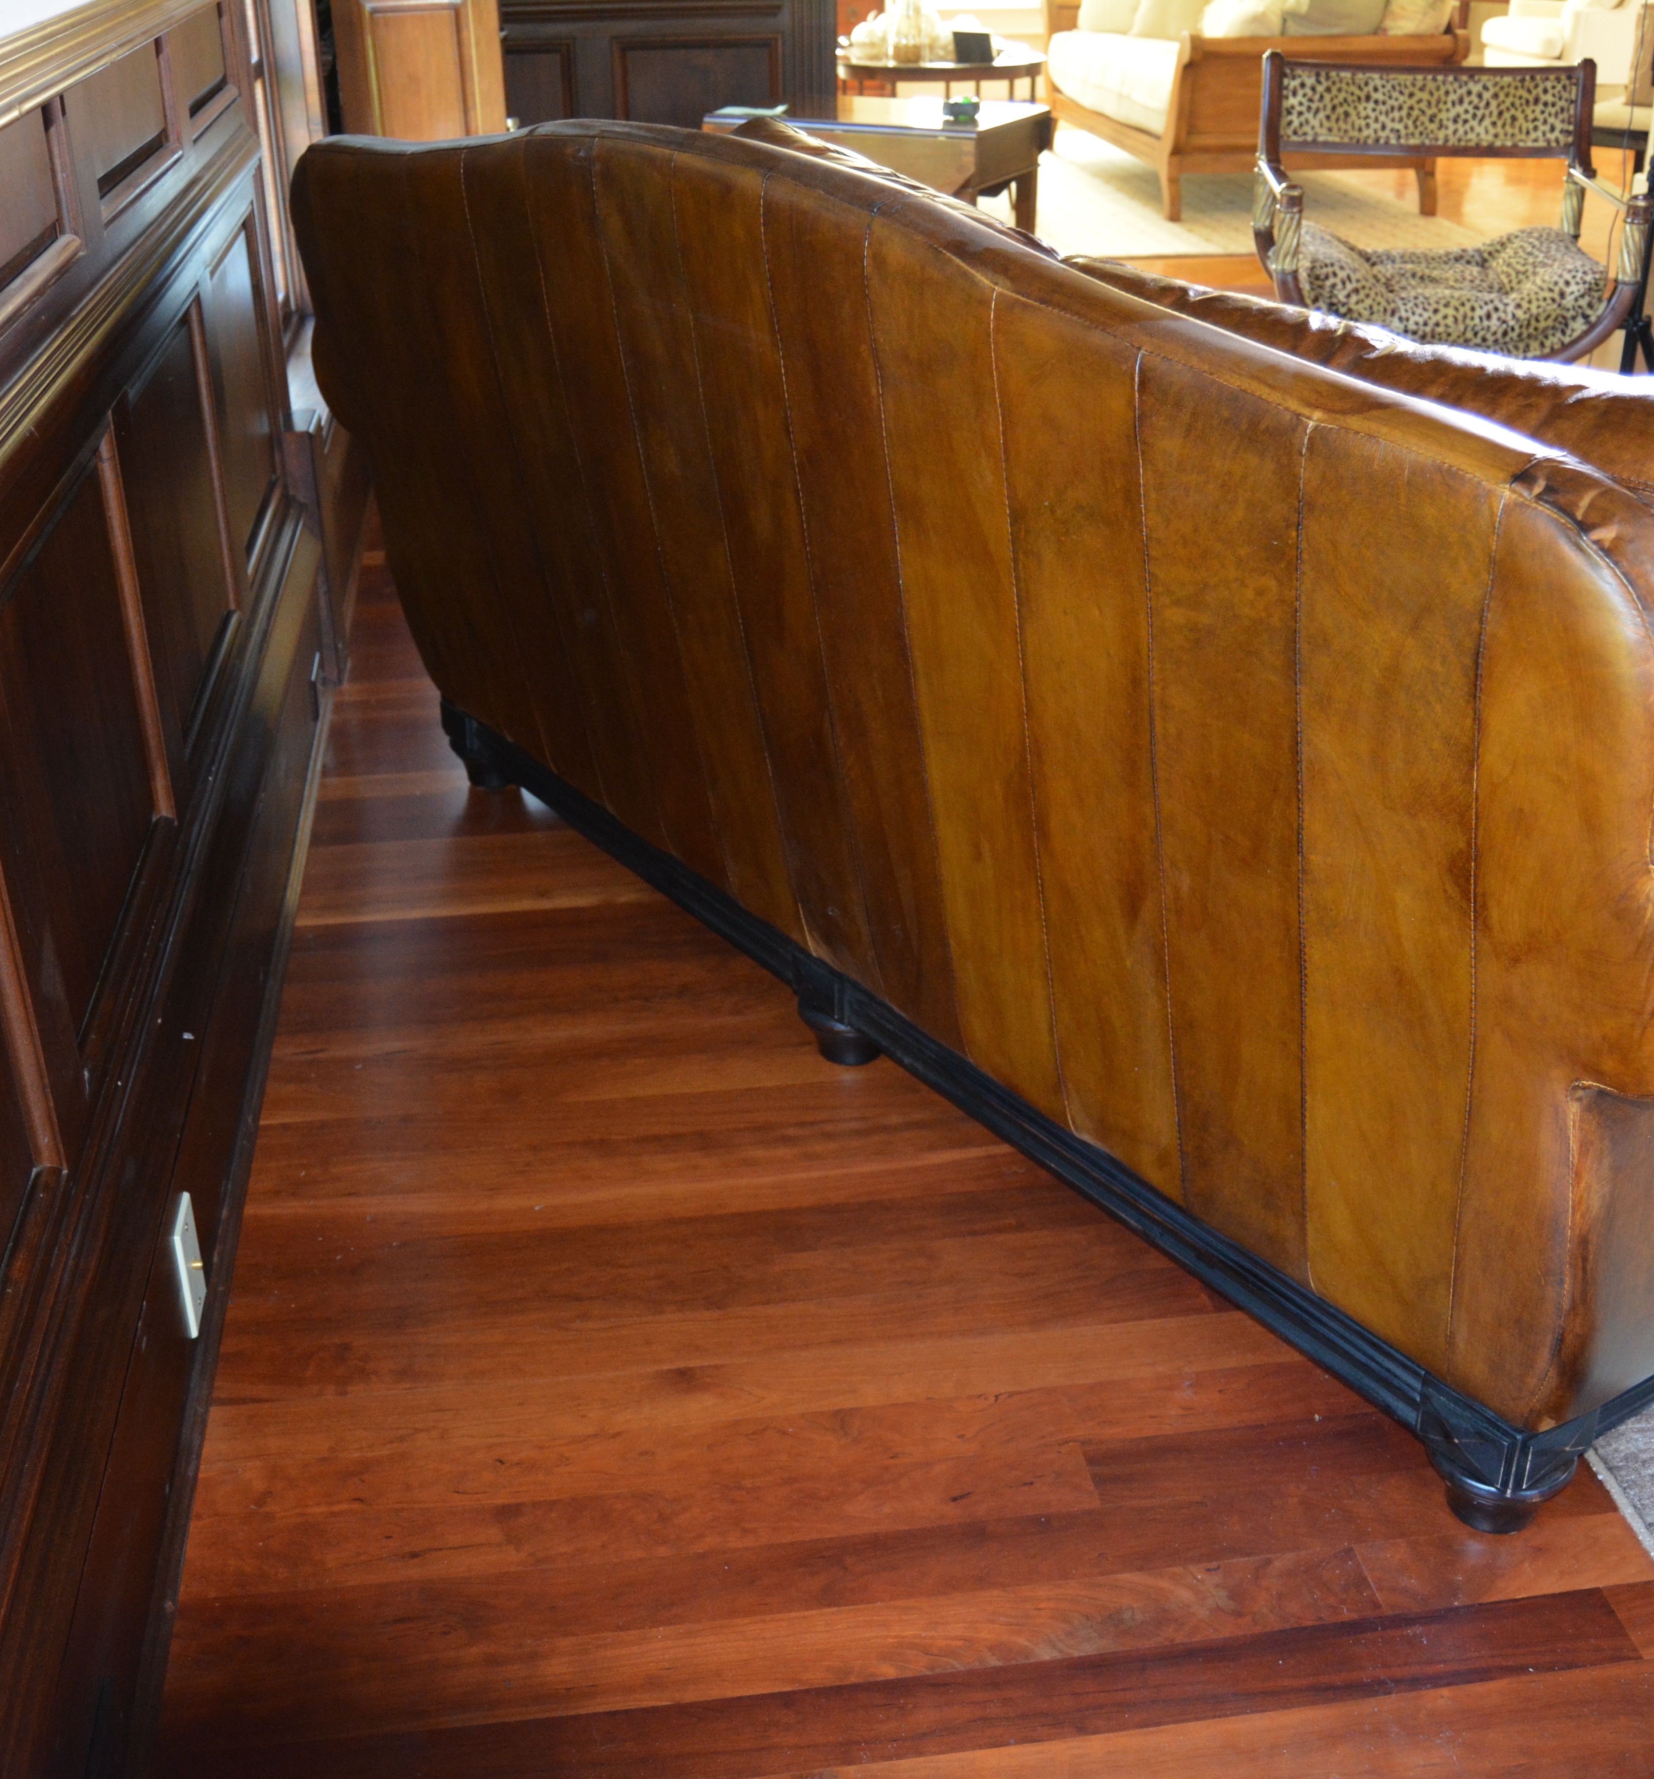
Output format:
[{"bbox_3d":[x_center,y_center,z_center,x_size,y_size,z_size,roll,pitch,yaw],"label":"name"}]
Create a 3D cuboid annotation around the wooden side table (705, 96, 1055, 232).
[{"bbox_3d":[0.140,-1.732,5.480,0.790,0.740,0.660,13,30,23],"label":"wooden side table"}]

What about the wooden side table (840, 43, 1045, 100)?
[{"bbox_3d":[0.556,-3.778,9.758,1.000,0.500,1.000,-4,27,-8],"label":"wooden side table"}]

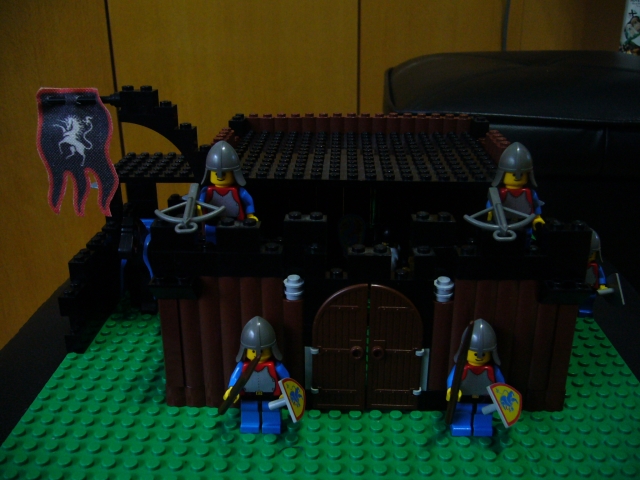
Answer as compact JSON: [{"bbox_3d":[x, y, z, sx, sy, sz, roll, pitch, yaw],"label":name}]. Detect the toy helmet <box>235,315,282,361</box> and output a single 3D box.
[{"bbox_3d":[-0.022,0.036,0.236,0.017,0.018,0.016,-4,21,-11],"label":"toy helmet"}]

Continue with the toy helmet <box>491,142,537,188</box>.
[{"bbox_3d":[0.073,-0.028,0.243,0.017,0.018,0.016,1,20,1],"label":"toy helmet"}]

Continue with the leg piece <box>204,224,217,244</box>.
[{"bbox_3d":[-0.041,0.001,0.256,0.008,0.013,0.009,1,20,1],"label":"leg piece"}]

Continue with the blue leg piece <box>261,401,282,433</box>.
[{"bbox_3d":[-0.018,0.065,0.246,0.008,0.013,0.009,1,20,1],"label":"blue leg piece"}]

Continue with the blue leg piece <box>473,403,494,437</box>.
[{"bbox_3d":[0.061,0.066,0.244,0.008,0.013,0.009,1,20,1],"label":"blue leg piece"}]

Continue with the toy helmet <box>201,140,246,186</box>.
[{"bbox_3d":[-0.037,-0.029,0.246,0.017,0.018,0.016,1,20,1],"label":"toy helmet"}]

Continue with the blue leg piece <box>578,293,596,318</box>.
[{"bbox_3d":[0.136,0.032,0.332,0.008,0.013,0.009,1,20,1],"label":"blue leg piece"}]

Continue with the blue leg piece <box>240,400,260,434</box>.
[{"bbox_3d":[-0.026,0.065,0.246,0.008,0.013,0.009,1,20,1],"label":"blue leg piece"}]

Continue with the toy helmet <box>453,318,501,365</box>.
[{"bbox_3d":[0.057,0.037,0.234,0.017,0.018,0.016,1,20,1],"label":"toy helmet"}]

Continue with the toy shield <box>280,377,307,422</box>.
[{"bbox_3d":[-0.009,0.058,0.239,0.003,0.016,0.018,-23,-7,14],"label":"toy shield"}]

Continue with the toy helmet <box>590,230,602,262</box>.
[{"bbox_3d":[0.133,0.003,0.322,0.017,0.018,0.016,1,20,1],"label":"toy helmet"}]

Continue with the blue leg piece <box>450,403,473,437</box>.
[{"bbox_3d":[0.053,0.066,0.245,0.008,0.013,0.009,1,20,1],"label":"blue leg piece"}]

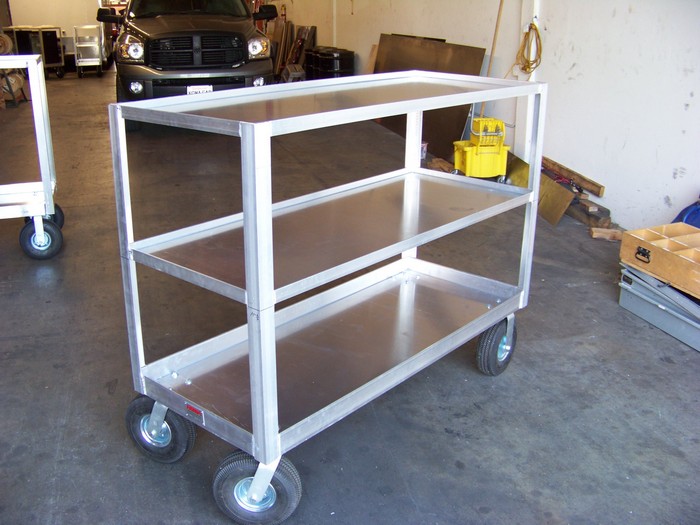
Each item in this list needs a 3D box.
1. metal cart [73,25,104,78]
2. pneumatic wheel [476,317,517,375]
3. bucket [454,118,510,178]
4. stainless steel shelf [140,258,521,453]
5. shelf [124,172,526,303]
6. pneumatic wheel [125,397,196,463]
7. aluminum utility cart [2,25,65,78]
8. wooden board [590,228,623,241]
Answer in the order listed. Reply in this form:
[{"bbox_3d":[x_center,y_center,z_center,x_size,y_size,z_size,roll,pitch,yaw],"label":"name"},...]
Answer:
[{"bbox_3d":[-5.814,-4.698,16.216,0.560,1.070,0.950,-7,20,-20],"label":"metal cart"},{"bbox_3d":[0.624,0.352,3.081,0.085,0.257,0.257,15,24,37],"label":"pneumatic wheel"},{"bbox_3d":[1.200,-1.043,6.680,0.420,0.540,0.410,-3,19,-9],"label":"bucket"},{"bbox_3d":[0.024,0.263,2.702,0.609,0.065,1.487,16,25,38],"label":"stainless steel shelf"},{"bbox_3d":[0.028,-0.150,2.559,0.609,0.038,1.487,16,25,38],"label":"shelf"},{"bbox_3d":[-0.637,0.558,2.457,0.257,0.257,0.085,9,21,22],"label":"pneumatic wheel"},{"bbox_3d":[-6.858,-4.551,15.813,1.160,1.040,0.650,-8,21,-22],"label":"aluminum utility cart"},{"bbox_3d":[1.819,-0.186,4.989,0.290,0.040,0.090,5,20,12],"label":"wooden board"}]

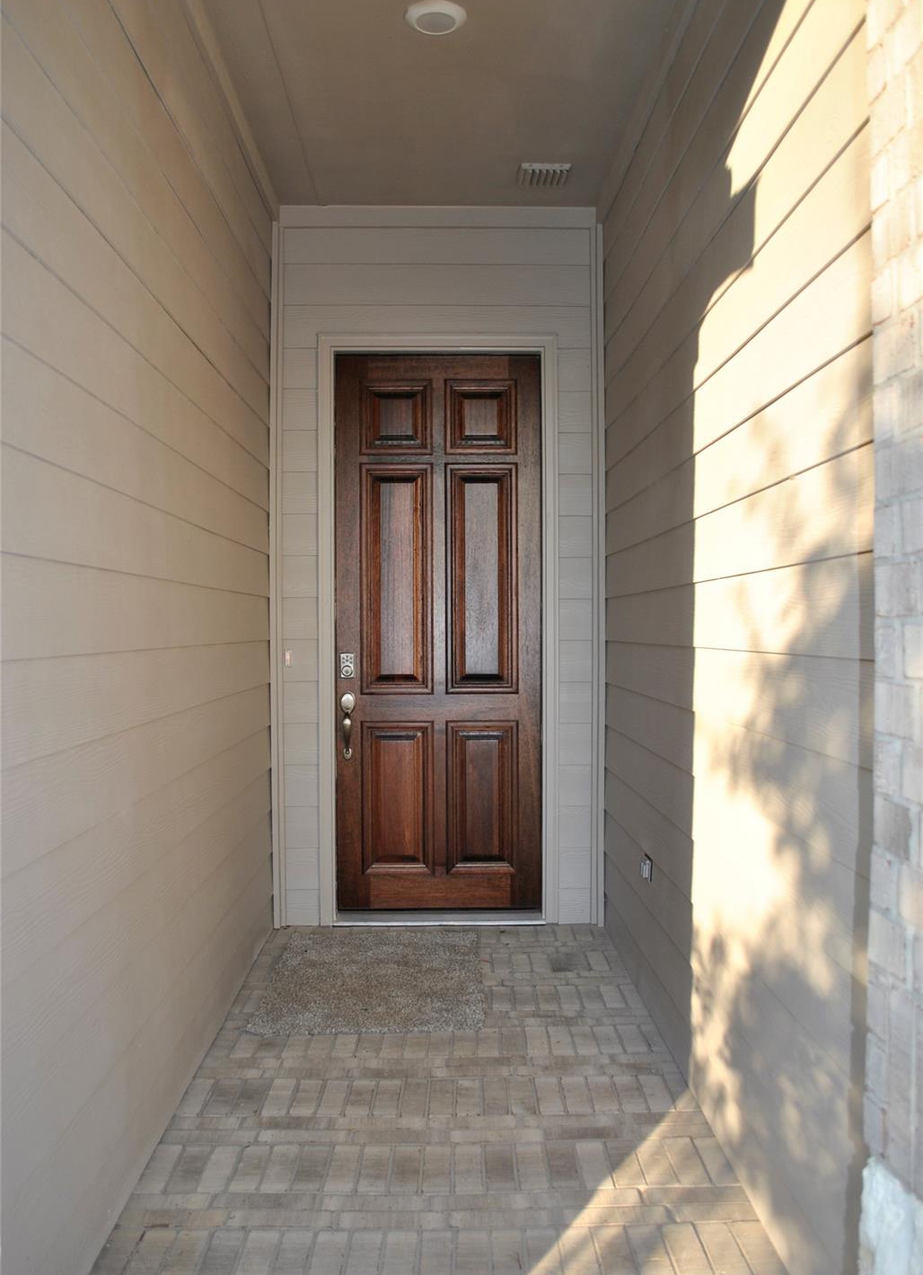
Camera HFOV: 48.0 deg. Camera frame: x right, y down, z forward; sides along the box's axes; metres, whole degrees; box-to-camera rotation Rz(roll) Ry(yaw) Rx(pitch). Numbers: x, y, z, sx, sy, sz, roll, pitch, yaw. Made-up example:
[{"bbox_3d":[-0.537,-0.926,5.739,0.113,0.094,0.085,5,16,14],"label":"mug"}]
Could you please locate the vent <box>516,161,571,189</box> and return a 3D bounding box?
[{"bbox_3d":[0.331,-1.830,4.125,0.203,0.022,0.195,0,0,-1],"label":"vent"}]

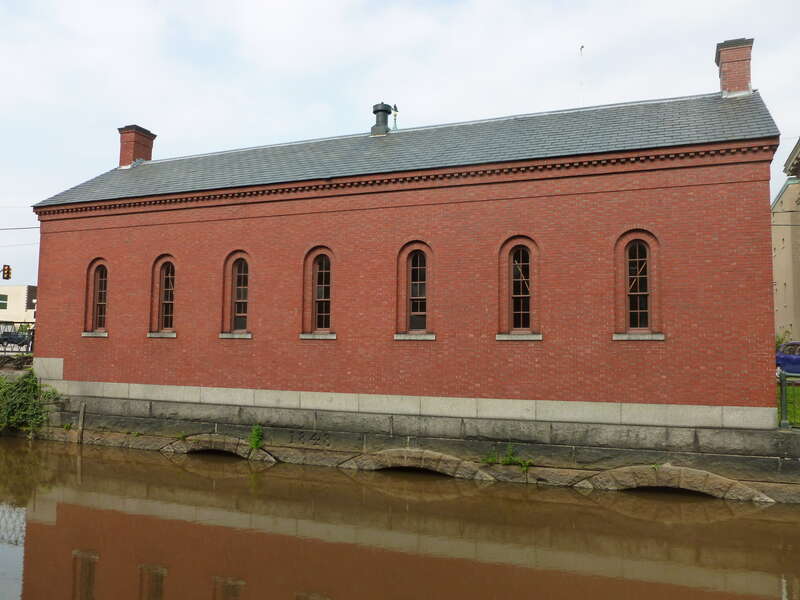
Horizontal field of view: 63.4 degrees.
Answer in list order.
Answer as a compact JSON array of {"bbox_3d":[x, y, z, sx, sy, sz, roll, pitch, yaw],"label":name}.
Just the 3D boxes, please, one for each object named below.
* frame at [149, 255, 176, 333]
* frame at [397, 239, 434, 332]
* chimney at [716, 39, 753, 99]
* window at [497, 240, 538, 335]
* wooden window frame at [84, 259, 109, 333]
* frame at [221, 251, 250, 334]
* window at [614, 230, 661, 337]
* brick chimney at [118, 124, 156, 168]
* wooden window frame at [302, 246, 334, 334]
[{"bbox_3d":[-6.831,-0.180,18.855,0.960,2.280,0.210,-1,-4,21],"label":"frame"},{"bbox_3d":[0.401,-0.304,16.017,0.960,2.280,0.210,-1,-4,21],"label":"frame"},{"bbox_3d":[8.537,-5.743,16.538,0.810,1.450,1.030,-1,-4,21],"label":"chimney"},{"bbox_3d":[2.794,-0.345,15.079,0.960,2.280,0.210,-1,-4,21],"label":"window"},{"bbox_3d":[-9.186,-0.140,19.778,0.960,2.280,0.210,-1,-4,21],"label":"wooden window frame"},{"bbox_3d":[-4.467,-0.220,17.927,0.960,2.280,0.210,-1,-4,21],"label":"frame"},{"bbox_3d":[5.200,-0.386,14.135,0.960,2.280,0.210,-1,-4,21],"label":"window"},{"bbox_3d":[-9.595,-5.452,23.652,0.810,1.450,1.030,-1,-4,21],"label":"brick chimney"},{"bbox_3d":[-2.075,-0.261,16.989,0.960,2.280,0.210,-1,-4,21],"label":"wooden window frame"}]

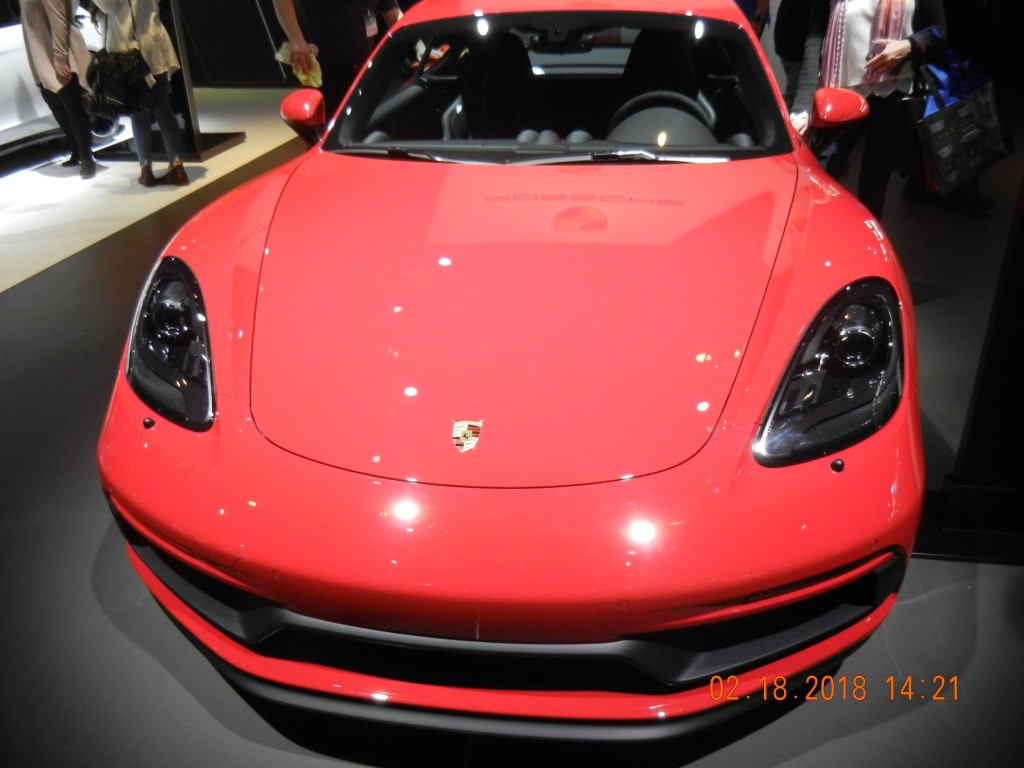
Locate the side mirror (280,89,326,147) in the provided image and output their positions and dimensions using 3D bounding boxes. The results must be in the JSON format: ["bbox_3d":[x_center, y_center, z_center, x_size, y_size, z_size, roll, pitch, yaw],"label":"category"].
[{"bbox_3d":[-0.721,-0.949,3.098,0.188,0.160,0.135,3,26,8],"label":"side mirror"}]

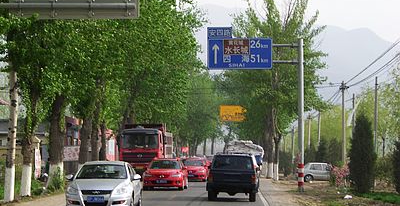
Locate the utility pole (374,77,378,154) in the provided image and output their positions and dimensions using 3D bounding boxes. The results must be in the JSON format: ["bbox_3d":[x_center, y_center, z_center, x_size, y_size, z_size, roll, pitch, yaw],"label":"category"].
[{"bbox_3d":[10.043,1.680,75.000,0.190,6.300,0.190,0,-2,2],"label":"utility pole"}]

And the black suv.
[{"bbox_3d":[1.150,2.557,46.329,1.790,1.650,4.300,0,-2,2],"label":"black suv"}]

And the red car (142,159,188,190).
[{"bbox_3d":[-1.500,3.093,58.525,1.770,1.440,4.580,0,-2,2],"label":"red car"}]

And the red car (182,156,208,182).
[{"bbox_3d":[-0.420,3.594,72.725,1.770,1.440,4.580,0,-2,2],"label":"red car"}]

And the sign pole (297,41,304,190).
[{"bbox_3d":[4.225,0.518,55.000,0.240,6.340,0.240,0,-2,2],"label":"sign pole"}]

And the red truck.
[{"bbox_3d":[-3.540,3.194,88.459,2.500,3.350,8.800,0,-2,4],"label":"red truck"}]

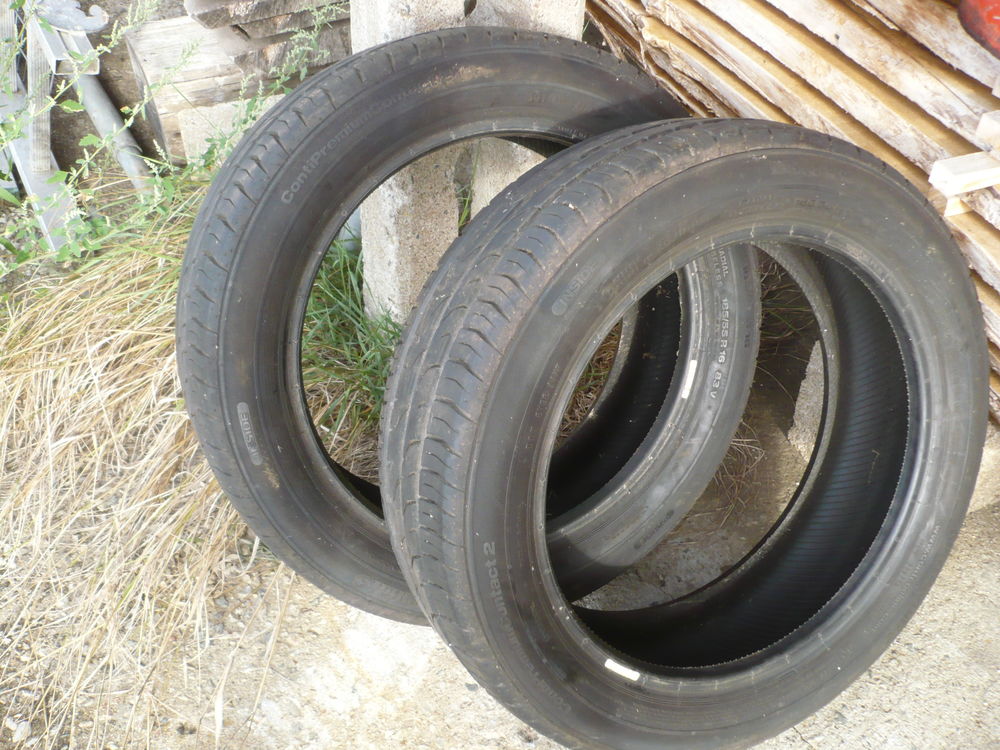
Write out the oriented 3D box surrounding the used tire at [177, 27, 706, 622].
[{"bbox_3d":[-0.020,-0.046,1.069,0.608,0.608,0.187,-15,18,-19],"label":"used tire"}]

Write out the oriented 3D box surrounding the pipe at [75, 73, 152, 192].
[{"bbox_3d":[-0.673,-0.435,1.750,0.046,0.046,0.425,-20,59,-24],"label":"pipe"}]

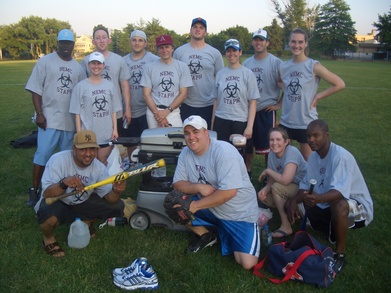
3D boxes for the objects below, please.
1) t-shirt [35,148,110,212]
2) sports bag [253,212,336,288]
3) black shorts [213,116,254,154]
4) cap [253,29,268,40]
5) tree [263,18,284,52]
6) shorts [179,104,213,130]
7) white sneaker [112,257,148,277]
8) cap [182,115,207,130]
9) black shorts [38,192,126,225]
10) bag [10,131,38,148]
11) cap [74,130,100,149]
[{"bbox_3d":[-1.031,0.287,3.340,0.590,0.490,0.390,-6,14,-24],"label":"t-shirt"},{"bbox_3d":[0.765,0.795,2.865,0.480,0.255,0.280,8,15,29],"label":"sports bag"},{"bbox_3d":[0.372,-0.127,3.870,0.400,0.400,0.280,-1,13,-3],"label":"black shorts"},{"bbox_3d":[0.748,-1.296,4.564,0.180,0.145,0.260,5,14,19],"label":"cap"},{"bbox_3d":[16.088,-22.692,81.967,4.700,8.200,4.700,0,13,0],"label":"tree"},{"bbox_3d":[0.022,-0.255,4.405,0.430,0.500,0.300,1,13,4],"label":"shorts"},{"bbox_3d":[-0.455,0.856,2.879,0.300,0.125,0.110,-3,14,-14],"label":"white sneaker"},{"bbox_3d":[0.000,-0.171,2.793,0.178,0.125,0.255,5,14,19],"label":"cap"},{"bbox_3d":[-0.939,0.484,3.313,0.650,0.310,0.480,-4,14,-18],"label":"black shorts"},{"bbox_3d":[-2.846,-0.121,6.758,0.580,0.220,0.360,0,13,0],"label":"bag"},{"bbox_3d":[-0.866,-0.056,3.170,0.180,0.140,0.265,-8,15,-32],"label":"cap"}]

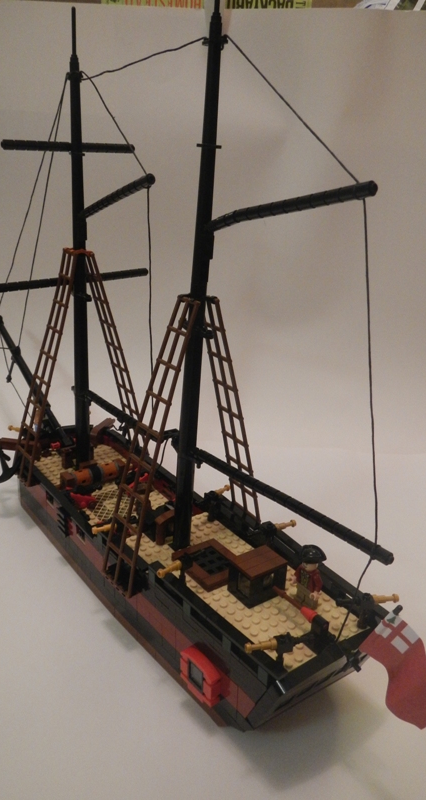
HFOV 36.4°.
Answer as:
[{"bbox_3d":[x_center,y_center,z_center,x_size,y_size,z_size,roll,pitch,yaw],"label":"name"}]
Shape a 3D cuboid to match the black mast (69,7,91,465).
[{"bbox_3d":[-0.117,-0.117,0.568,0.013,0.395,0.013,-12,26,-34],"label":"black mast"}]

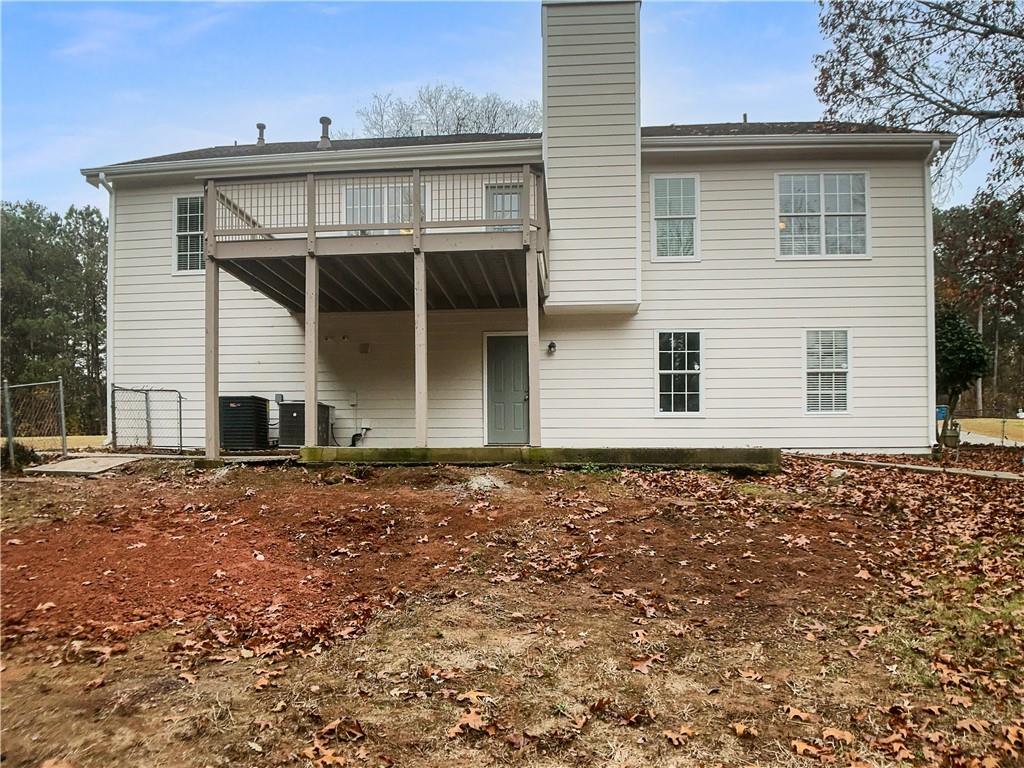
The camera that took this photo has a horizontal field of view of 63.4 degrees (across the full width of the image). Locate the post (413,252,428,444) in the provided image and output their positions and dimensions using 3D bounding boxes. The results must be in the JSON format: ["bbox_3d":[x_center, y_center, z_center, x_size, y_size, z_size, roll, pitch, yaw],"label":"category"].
[{"bbox_3d":[-1.188,-0.461,10.750,0.140,2.500,0.140,-1,-3,4],"label":"post"}]

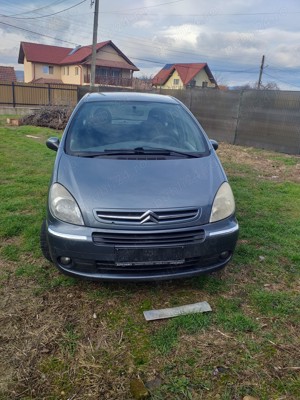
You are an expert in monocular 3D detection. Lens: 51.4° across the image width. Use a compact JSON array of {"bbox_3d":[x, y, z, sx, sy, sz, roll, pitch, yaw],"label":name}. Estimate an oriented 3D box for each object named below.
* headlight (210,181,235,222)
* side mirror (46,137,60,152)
[{"bbox_3d":[0.627,0.007,2.752,0.330,0.270,0.460,-1,19,-8],"label":"headlight"},{"bbox_3d":[-1.038,-0.629,3.463,0.205,0.170,0.150,-1,19,-8],"label":"side mirror"}]

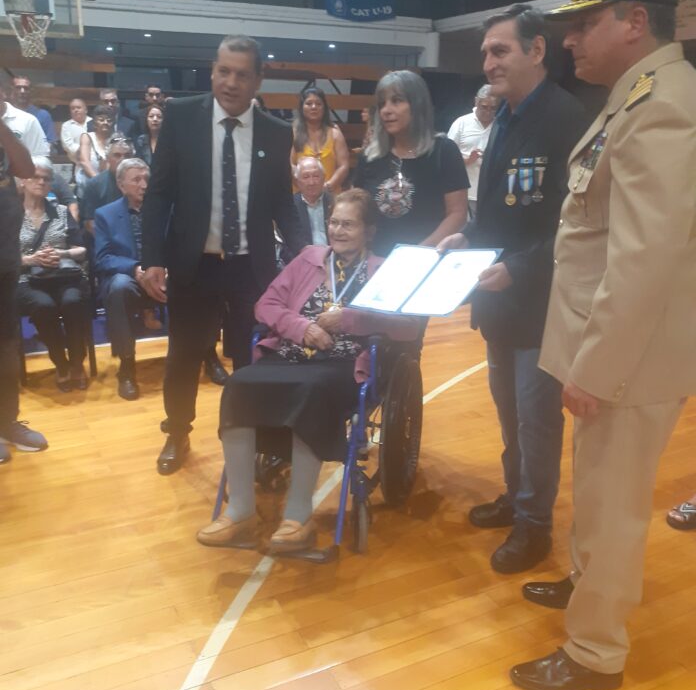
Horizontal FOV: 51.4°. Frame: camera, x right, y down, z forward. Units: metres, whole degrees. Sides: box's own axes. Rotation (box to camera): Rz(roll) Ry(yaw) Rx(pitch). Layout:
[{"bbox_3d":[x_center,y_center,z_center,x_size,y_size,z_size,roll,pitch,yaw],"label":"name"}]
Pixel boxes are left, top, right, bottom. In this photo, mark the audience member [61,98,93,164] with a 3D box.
[{"bbox_3d":[-2.701,-1.720,7.434,0.520,1.630,0.350,-6,19,-21],"label":"audience member"}]

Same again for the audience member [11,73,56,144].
[{"bbox_3d":[-2.894,-1.578,6.770,0.540,1.760,0.350,-6,19,-21],"label":"audience member"}]

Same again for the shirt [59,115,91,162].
[{"bbox_3d":[-2.714,-1.924,7.364,0.500,0.680,0.300,-6,19,-21],"label":"shirt"}]

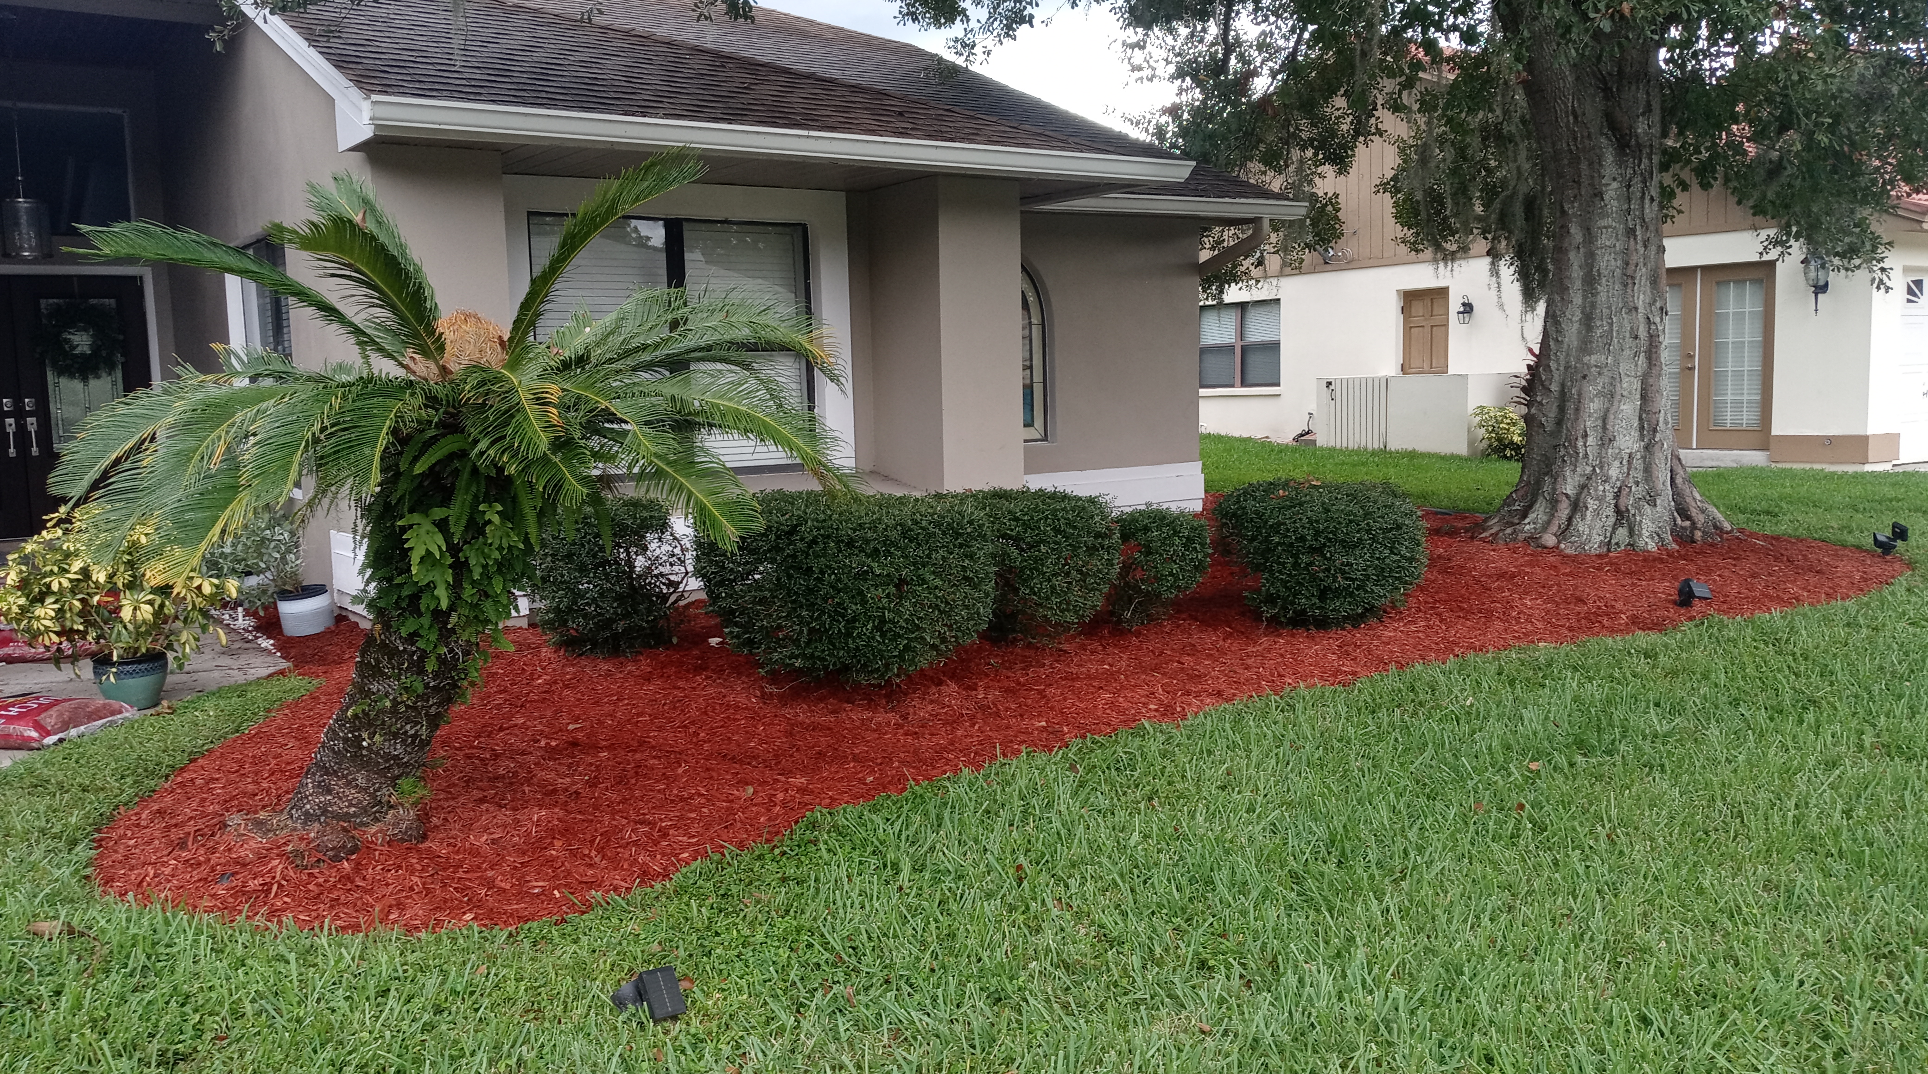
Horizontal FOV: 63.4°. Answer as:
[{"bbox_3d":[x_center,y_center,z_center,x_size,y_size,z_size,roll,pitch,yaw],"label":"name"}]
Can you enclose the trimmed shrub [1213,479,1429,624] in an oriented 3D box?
[{"bbox_3d":[1.860,0.070,8.160,1.070,0.700,1.020,-1,6,0],"label":"trimmed shrub"}]

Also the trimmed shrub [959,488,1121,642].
[{"bbox_3d":[0.365,0.125,7.770,0.840,0.700,0.820,-1,6,0],"label":"trimmed shrub"}]

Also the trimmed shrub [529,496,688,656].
[{"bbox_3d":[-1.710,0.170,7.520,0.780,0.720,0.760,-6,8,-36],"label":"trimmed shrub"}]

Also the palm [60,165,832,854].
[{"bbox_3d":[-1.587,-0.137,4.863,2.450,2.030,2.250,-1,6,0],"label":"palm"}]

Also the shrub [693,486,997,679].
[{"bbox_3d":[-0.540,0.200,7.060,1.250,0.760,1.150,-6,8,-36],"label":"shrub"}]

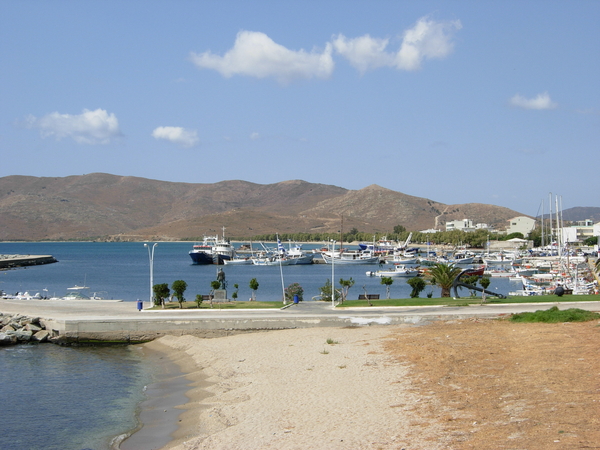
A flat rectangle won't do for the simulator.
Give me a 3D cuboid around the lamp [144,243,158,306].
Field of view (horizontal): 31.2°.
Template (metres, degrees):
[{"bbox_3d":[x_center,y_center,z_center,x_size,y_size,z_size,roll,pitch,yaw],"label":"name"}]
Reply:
[{"bbox_3d":[-13.540,4.560,98.000,1.300,5.850,0.350,0,-1,-10],"label":"lamp"}]

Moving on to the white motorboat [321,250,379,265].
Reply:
[{"bbox_3d":[13.910,9.130,302.000,16.000,4.000,4.600,0,-1,0],"label":"white motorboat"}]

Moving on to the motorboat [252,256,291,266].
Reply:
[{"bbox_3d":[-7.740,9.920,292.000,10.400,2.800,3.300,0,-1,0],"label":"motorboat"}]

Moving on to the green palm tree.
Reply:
[{"bbox_3d":[14.760,5.630,109.000,3.500,3.700,3.500,0,-1,0],"label":"green palm tree"}]

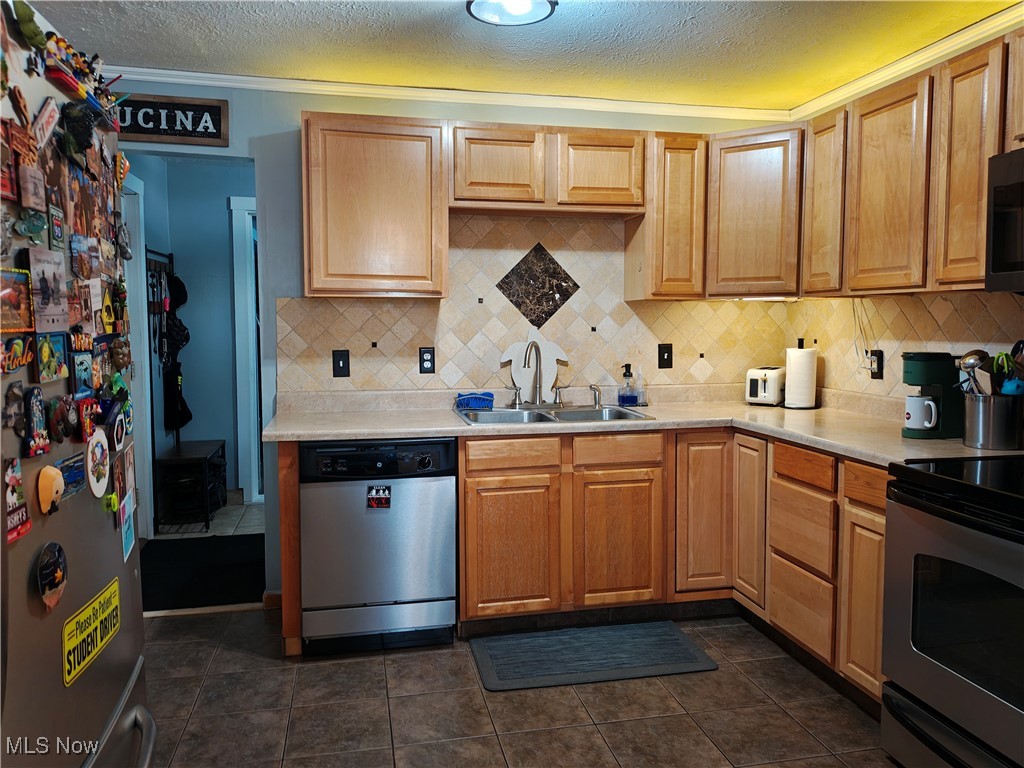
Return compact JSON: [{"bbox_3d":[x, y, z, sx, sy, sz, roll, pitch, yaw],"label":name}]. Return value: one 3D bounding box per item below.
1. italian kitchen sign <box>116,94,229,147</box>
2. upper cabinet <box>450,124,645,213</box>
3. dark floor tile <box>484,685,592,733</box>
[{"bbox_3d":[-1.541,-1.147,3.209,0.587,0.202,0.020,-1,4,-12],"label":"italian kitchen sign"},{"bbox_3d":[0.141,-0.983,3.464,0.914,0.361,0.330,-1,5,-12],"label":"upper cabinet"},{"bbox_3d":[0.081,1.119,2.566,0.326,0.010,0.315,-1,5,-12],"label":"dark floor tile"}]

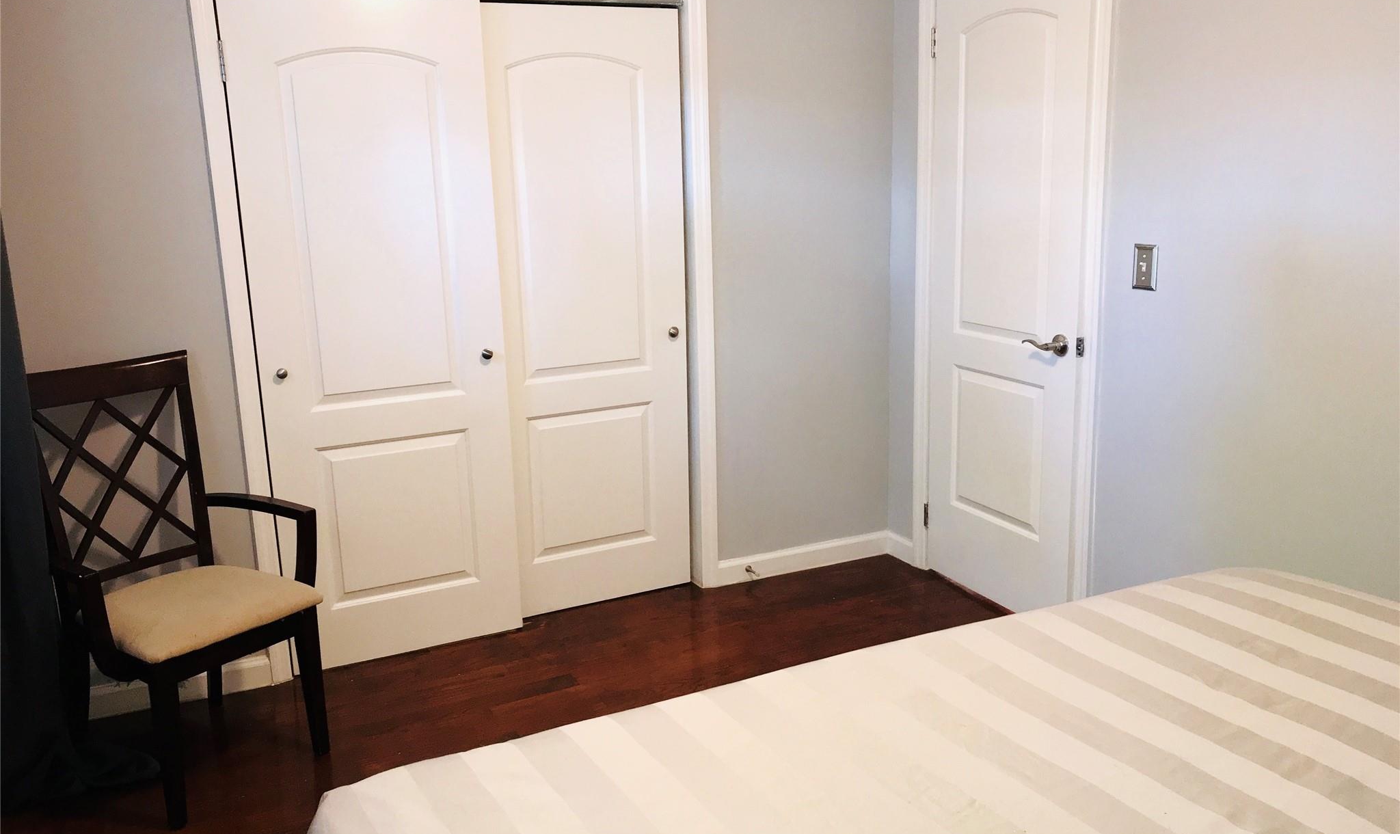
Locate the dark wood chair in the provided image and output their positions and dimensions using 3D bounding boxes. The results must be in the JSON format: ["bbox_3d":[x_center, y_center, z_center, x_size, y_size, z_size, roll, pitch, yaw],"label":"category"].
[{"bbox_3d":[-1.323,0.397,2.847,0.585,1.040,0.580,7,16,35],"label":"dark wood chair"}]

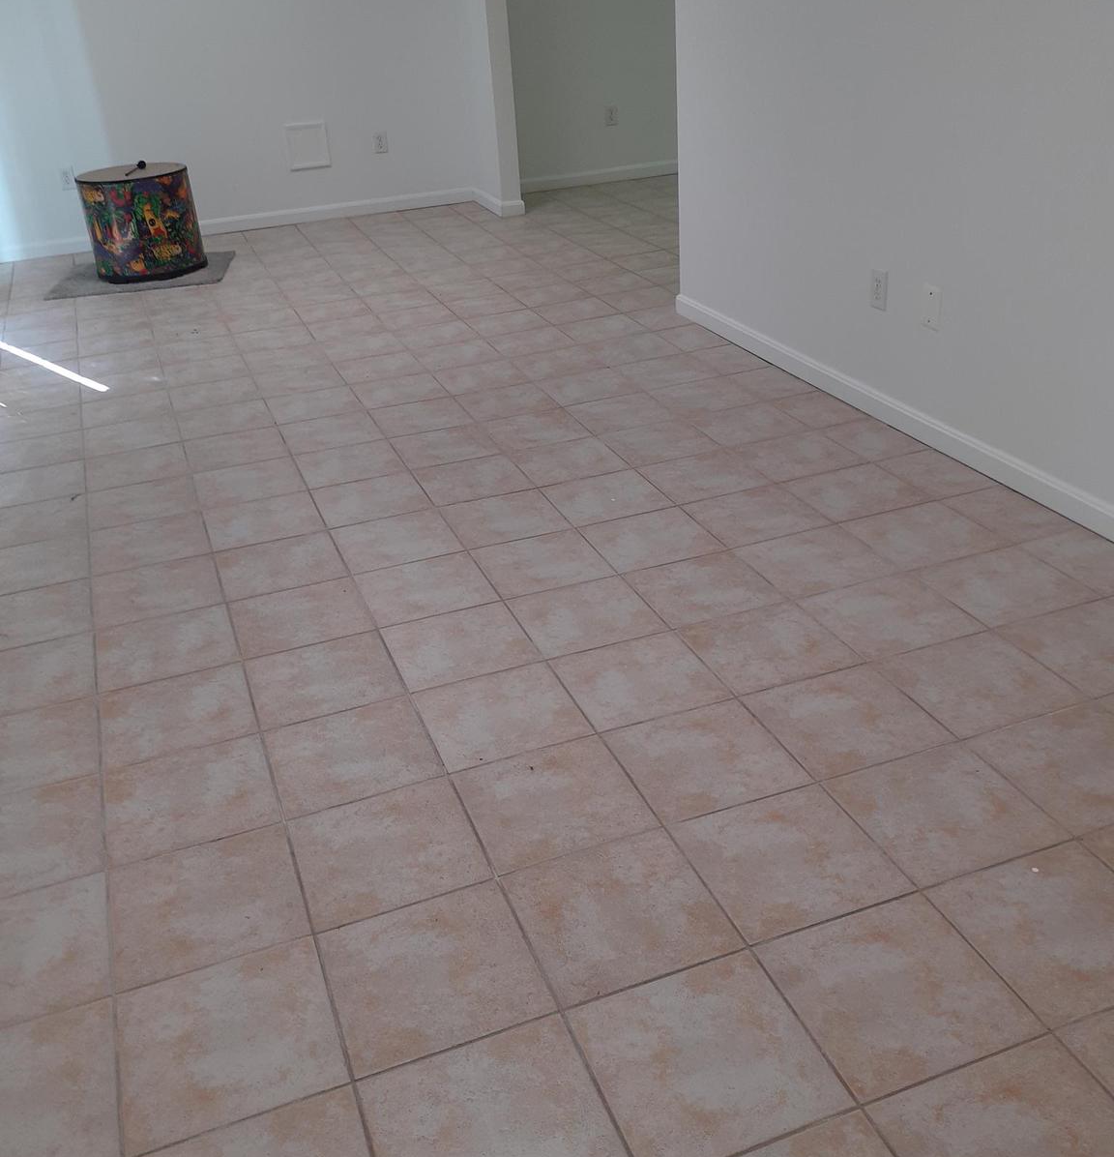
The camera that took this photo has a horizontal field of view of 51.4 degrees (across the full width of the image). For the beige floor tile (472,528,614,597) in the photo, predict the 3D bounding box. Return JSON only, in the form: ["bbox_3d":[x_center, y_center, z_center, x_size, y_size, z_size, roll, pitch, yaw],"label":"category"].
[{"bbox_3d":[-0.041,-0.038,2.951,0.303,0.010,0.303,-13,29,-16],"label":"beige floor tile"}]

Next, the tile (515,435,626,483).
[{"bbox_3d":[0.030,-0.367,3.606,0.308,0.010,0.305,-13,29,-17],"label":"tile"}]

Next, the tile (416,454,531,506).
[{"bbox_3d":[-0.248,-0.290,3.433,0.302,0.010,0.297,-13,29,-17],"label":"tile"}]

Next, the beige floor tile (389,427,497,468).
[{"bbox_3d":[-0.370,-0.431,3.772,0.308,0.010,0.305,-13,29,-17],"label":"beige floor tile"}]

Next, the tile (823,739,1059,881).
[{"bbox_3d":[0.668,0.404,2.026,0.303,0.010,0.303,-13,29,-16],"label":"tile"}]

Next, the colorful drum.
[{"bbox_3d":[-2.162,-1.867,6.043,0.560,0.510,0.560,-13,29,-17],"label":"colorful drum"}]

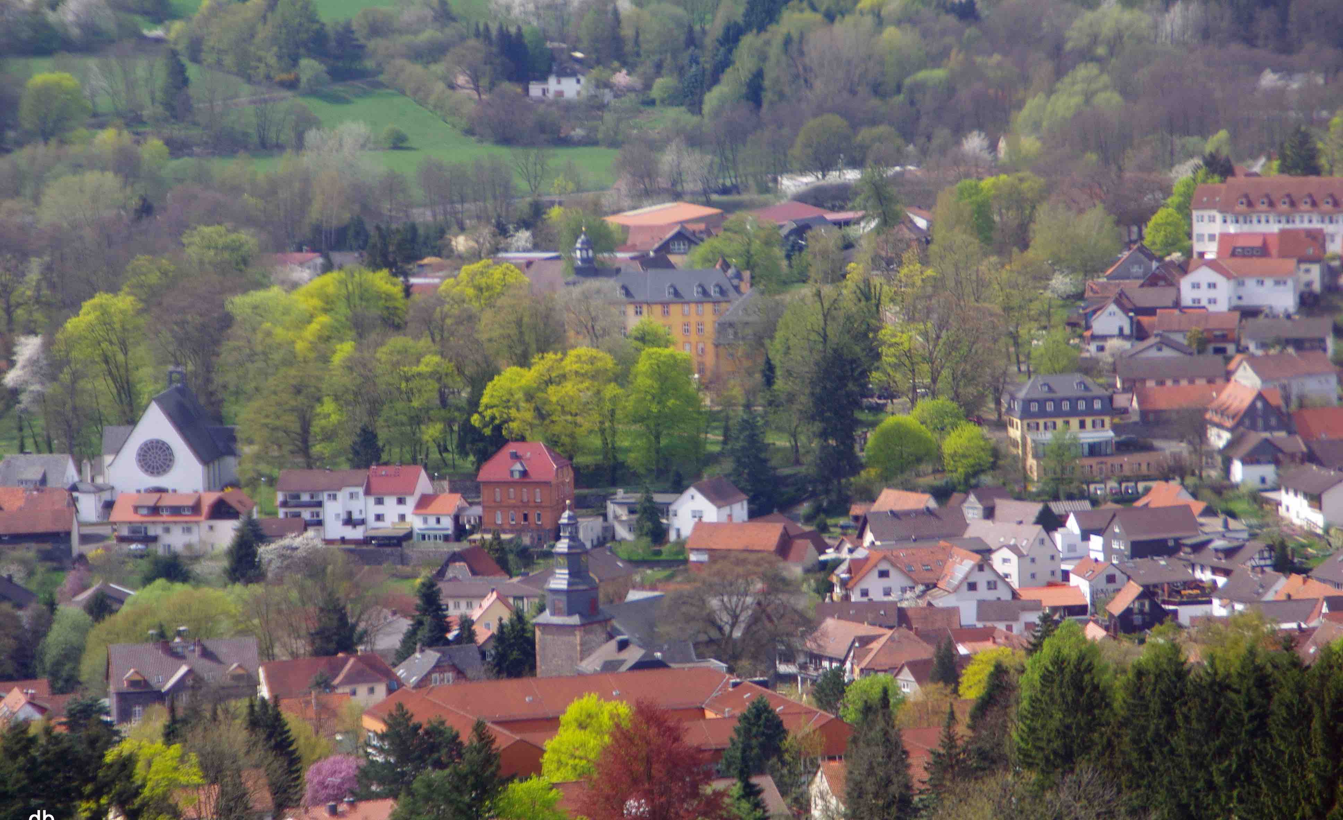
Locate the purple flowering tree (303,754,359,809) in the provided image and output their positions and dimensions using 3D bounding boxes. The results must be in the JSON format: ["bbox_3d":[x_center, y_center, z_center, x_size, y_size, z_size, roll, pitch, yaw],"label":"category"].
[{"bbox_3d":[-42.110,46.790,905.000,7.170,7.830,6.960,-2,7,0],"label":"purple flowering tree"}]

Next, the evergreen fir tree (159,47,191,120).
[{"bbox_3d":[-122.790,-80.748,1800.000,7.780,17.800,7.780,-1,5,0],"label":"evergreen fir tree"}]

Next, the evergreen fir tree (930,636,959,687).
[{"bbox_3d":[37.230,35.360,992.000,4.140,8.890,4.020,-2,7,0],"label":"evergreen fir tree"}]

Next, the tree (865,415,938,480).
[{"bbox_3d":[39.210,6.610,1240.000,12.510,11.500,12.510,-1,6,2],"label":"tree"}]

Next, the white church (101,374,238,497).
[{"bbox_3d":[-84.970,4.650,1234.630,22.500,20.500,22.000,0,6,11],"label":"white church"}]

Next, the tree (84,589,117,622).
[{"bbox_3d":[-81.980,28.890,1045.000,4.820,6.160,4.670,-2,7,0],"label":"tree"}]

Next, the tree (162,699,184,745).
[{"bbox_3d":[-64.327,40.612,940.000,2.840,6.470,2.840,-1,5,0],"label":"tree"}]

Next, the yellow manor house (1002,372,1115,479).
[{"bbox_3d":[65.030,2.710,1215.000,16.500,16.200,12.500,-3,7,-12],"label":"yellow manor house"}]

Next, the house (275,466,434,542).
[{"bbox_3d":[-51.169,15.268,1178.000,22.200,11.600,10.800,0,5,15],"label":"house"}]

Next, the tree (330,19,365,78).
[{"bbox_3d":[-81.470,-90.920,1830.000,8.700,14.850,8.700,-2,6,-2],"label":"tree"}]

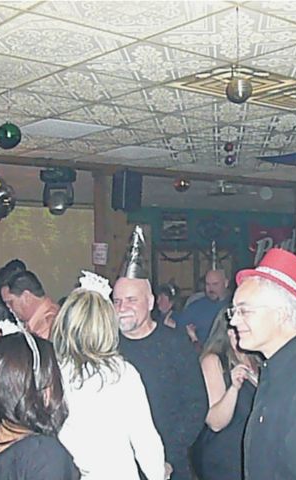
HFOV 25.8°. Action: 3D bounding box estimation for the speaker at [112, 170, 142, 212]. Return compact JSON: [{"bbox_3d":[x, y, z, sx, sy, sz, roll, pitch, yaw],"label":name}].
[{"bbox_3d":[-0.253,-0.593,7.800,0.280,0.465,0.260,0,0,-35],"label":"speaker"}]

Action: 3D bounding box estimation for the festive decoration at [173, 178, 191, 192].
[{"bbox_3d":[0.328,-0.540,6.300,0.165,0.170,0.165,0,0,0],"label":"festive decoration"}]

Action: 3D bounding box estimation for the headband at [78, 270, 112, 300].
[{"bbox_3d":[-0.174,0.148,2.150,0.125,0.090,0.070,0,0,18],"label":"headband"}]

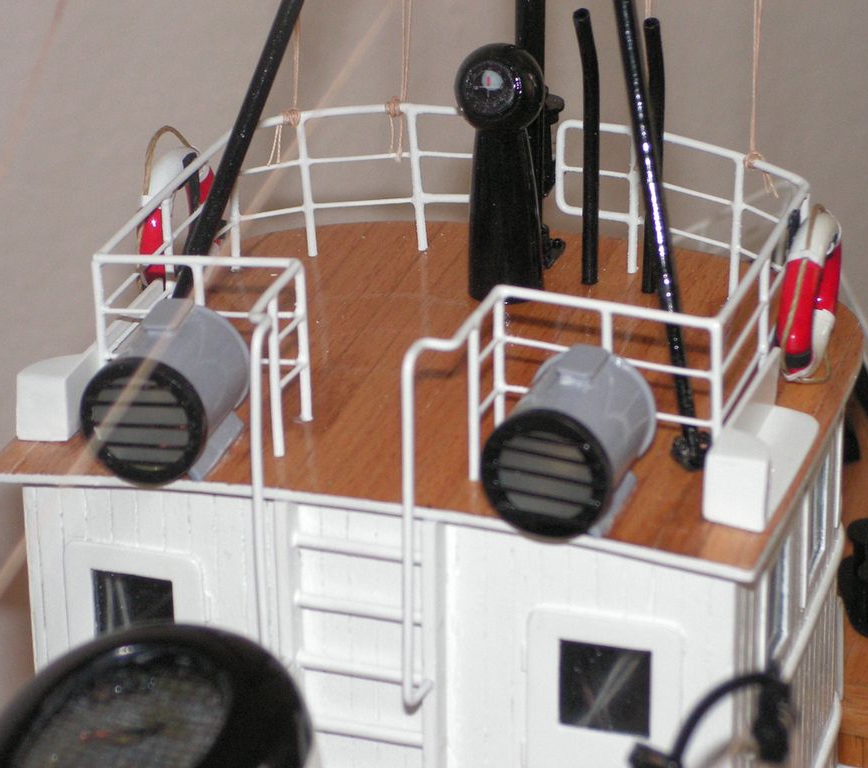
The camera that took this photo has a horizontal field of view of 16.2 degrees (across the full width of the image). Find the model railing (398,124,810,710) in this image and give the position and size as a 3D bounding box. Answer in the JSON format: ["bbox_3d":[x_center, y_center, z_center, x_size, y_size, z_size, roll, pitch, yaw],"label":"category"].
[{"bbox_3d":[0.038,0.005,0.639,0.063,0.074,0.145,7,25,15],"label":"model railing"}]

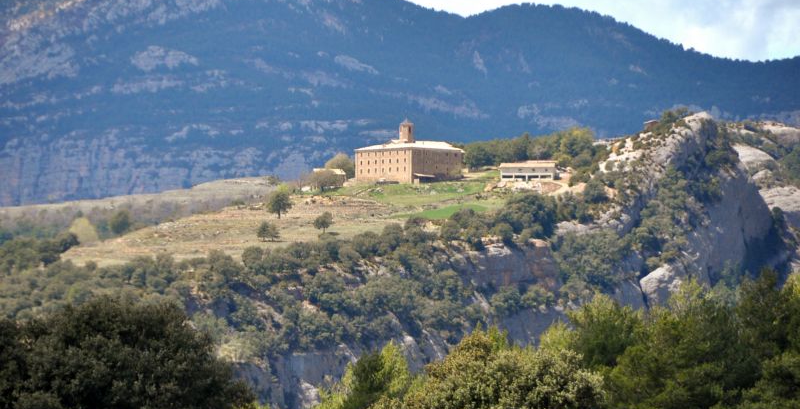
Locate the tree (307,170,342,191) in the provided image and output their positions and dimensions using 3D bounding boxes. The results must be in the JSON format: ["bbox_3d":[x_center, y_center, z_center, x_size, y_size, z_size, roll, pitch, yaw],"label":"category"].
[{"bbox_3d":[-28.872,-9.204,2580.000,13.950,8.720,13.530,0,-3,0],"label":"tree"}]

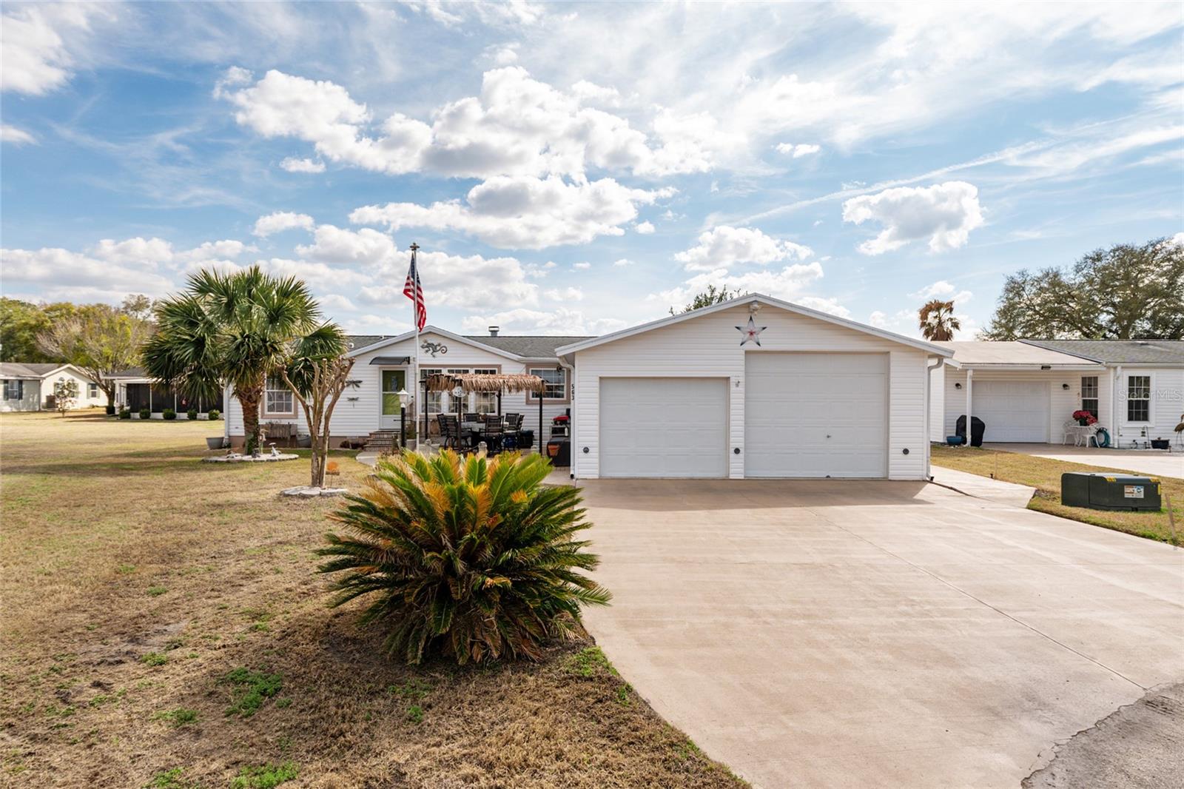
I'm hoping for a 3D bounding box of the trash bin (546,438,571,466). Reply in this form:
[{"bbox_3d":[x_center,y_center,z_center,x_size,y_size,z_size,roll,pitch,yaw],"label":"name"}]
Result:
[{"bbox_3d":[-0.755,1.426,16.366,0.640,0.660,0.620,0,1,0],"label":"trash bin"}]

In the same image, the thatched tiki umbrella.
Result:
[{"bbox_3d":[-3.102,0.584,18.607,2.650,2.300,2.650,0,1,-35],"label":"thatched tiki umbrella"}]

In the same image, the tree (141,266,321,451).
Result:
[{"bbox_3d":[-10.347,-1.013,19.191,5.500,5.550,5.000,0,1,0],"label":"tree"}]

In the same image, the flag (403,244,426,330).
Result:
[{"bbox_3d":[-4.650,-2.819,17.372,0.580,2.200,0.320,0,1,0],"label":"flag"}]

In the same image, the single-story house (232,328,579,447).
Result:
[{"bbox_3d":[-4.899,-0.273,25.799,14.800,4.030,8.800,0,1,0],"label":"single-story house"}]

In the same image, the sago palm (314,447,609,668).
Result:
[{"bbox_3d":[-1.074,1.187,5.633,2.450,1.420,2.350,0,1,0],"label":"sago palm"}]

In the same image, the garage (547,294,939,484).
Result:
[{"bbox_3d":[3.331,-0.178,17.599,8.130,3.870,8.200,0,1,0],"label":"garage"}]

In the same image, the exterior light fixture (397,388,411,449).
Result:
[{"bbox_3d":[-4.723,0.816,16.410,0.300,1.930,0.300,0,1,0],"label":"exterior light fixture"}]

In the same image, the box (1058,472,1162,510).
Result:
[{"bbox_3d":[8.654,1.595,11.017,0.840,0.540,0.970,0,1,0],"label":"box"}]

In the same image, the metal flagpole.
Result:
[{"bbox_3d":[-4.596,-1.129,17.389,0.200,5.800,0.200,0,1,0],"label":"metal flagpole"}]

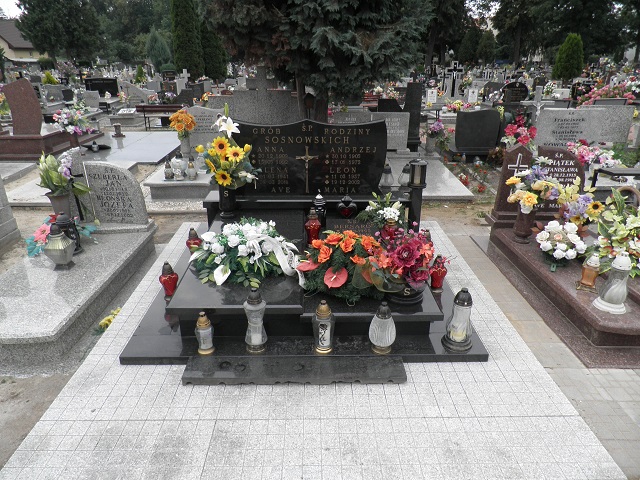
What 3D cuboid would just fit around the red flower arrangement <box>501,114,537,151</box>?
[{"bbox_3d":[2.561,-1.344,5.724,0.460,0.550,0.400,0,23,-1],"label":"red flower arrangement"}]

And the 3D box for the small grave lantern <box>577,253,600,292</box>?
[{"bbox_3d":[1.762,0.196,2.875,0.135,0.240,0.135,0,23,-1],"label":"small grave lantern"}]

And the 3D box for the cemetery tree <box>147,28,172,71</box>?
[{"bbox_3d":[-12.535,-14.745,34.736,2.100,3.280,2.100,0,23,-1],"label":"cemetery tree"}]

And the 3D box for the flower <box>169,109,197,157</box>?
[{"bbox_3d":[-1.646,-1.234,5.310,0.320,0.600,0.320,0,23,-1],"label":"flower"}]

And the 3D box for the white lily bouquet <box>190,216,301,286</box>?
[{"bbox_3d":[-0.477,0.027,2.890,0.720,0.290,0.500,0,23,-1],"label":"white lily bouquet"}]

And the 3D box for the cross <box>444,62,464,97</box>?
[{"bbox_3d":[3.735,-4.414,12.321,0.570,1.000,0.200,0,23,-1],"label":"cross"}]

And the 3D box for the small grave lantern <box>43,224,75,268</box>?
[{"bbox_3d":[-1.887,0.031,3.202,0.220,0.310,0.220,0,23,-1],"label":"small grave lantern"}]

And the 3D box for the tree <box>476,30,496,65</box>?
[{"bbox_3d":[16.680,-18.906,44.528,1.900,3.831,1.900,0,23,-1],"label":"tree"}]

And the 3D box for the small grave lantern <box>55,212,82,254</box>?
[{"bbox_3d":[-1.865,-0.051,3.330,0.130,0.285,0.130,0,23,-1],"label":"small grave lantern"}]

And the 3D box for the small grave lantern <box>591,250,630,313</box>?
[{"bbox_3d":[1.771,0.233,2.645,0.175,0.350,0.175,0,23,-1],"label":"small grave lantern"}]

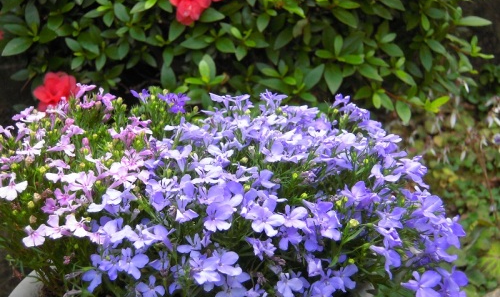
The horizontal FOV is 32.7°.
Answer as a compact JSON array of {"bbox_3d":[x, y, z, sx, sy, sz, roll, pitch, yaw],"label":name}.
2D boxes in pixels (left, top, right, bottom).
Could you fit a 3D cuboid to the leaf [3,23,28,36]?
[{"bbox_3d":[-0.287,-0.145,1.050,0.037,0.007,0.015,20,54,-5],"label":"leaf"}]

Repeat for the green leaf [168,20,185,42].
[{"bbox_3d":[-0.091,-0.144,1.040,0.017,0.032,0.007,29,-10,12],"label":"green leaf"}]

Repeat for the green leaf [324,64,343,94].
[{"bbox_3d":[0.101,-0.084,1.030,0.022,0.007,0.043,-1,60,0],"label":"green leaf"}]

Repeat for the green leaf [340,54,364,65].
[{"bbox_3d":[0.123,-0.109,1.030,0.032,0.007,0.012,-4,53,10],"label":"green leaf"}]

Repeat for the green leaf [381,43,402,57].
[{"bbox_3d":[0.166,-0.114,1.000,0.029,0.006,0.013,33,65,17],"label":"green leaf"}]

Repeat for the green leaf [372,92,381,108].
[{"bbox_3d":[0.153,-0.058,1.030,0.010,0.007,0.023,-3,60,-1],"label":"green leaf"}]

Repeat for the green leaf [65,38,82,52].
[{"bbox_3d":[-0.207,-0.122,1.000,0.029,0.006,0.013,37,58,16],"label":"green leaf"}]

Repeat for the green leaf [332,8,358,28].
[{"bbox_3d":[0.115,-0.157,1.030,0.040,0.007,0.018,38,66,15],"label":"green leaf"}]

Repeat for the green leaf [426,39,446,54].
[{"bbox_3d":[0.218,-0.120,1.000,0.030,0.006,0.013,35,57,12],"label":"green leaf"}]

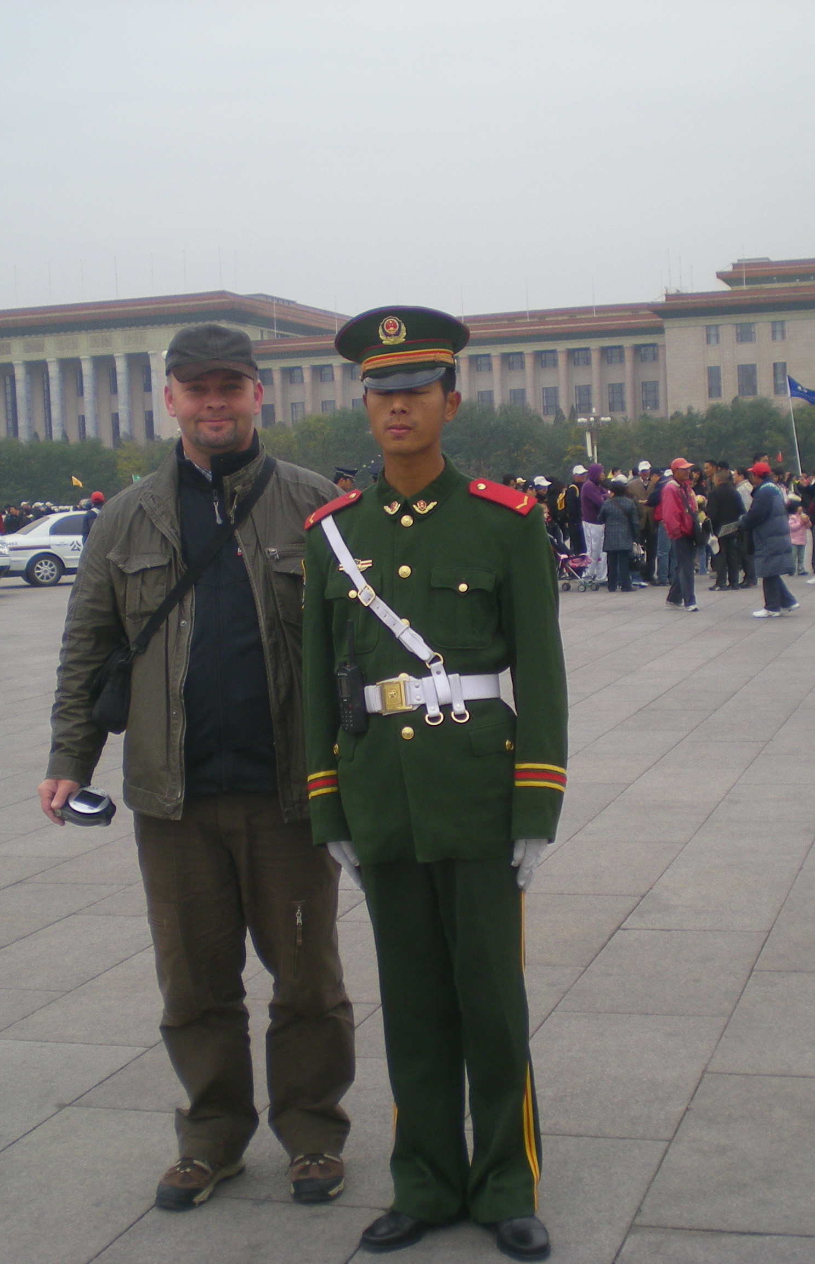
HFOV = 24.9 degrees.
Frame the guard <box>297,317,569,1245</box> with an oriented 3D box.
[{"bbox_3d":[0.072,0.279,3.632,0.500,1.790,0.320,-1,5,15],"label":"guard"}]

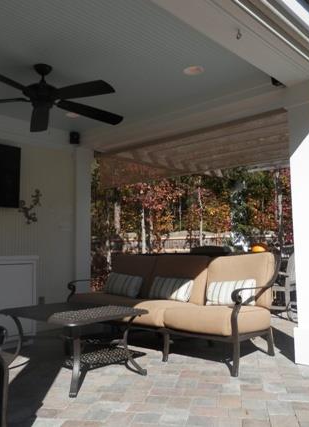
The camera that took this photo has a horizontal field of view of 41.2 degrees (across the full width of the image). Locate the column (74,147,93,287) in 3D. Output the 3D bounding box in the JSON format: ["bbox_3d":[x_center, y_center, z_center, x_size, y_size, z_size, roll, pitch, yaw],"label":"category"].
[{"bbox_3d":[-0.956,0.289,5.504,0.253,2.293,0.253,-5,-6,41],"label":"column"}]

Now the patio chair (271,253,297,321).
[{"bbox_3d":[1.882,0.920,5.697,0.620,0.980,0.650,1,-5,-27],"label":"patio chair"}]

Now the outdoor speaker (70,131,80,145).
[{"bbox_3d":[-1.009,-0.971,5.250,0.121,0.177,0.131,-1,-4,-3],"label":"outdoor speaker"}]

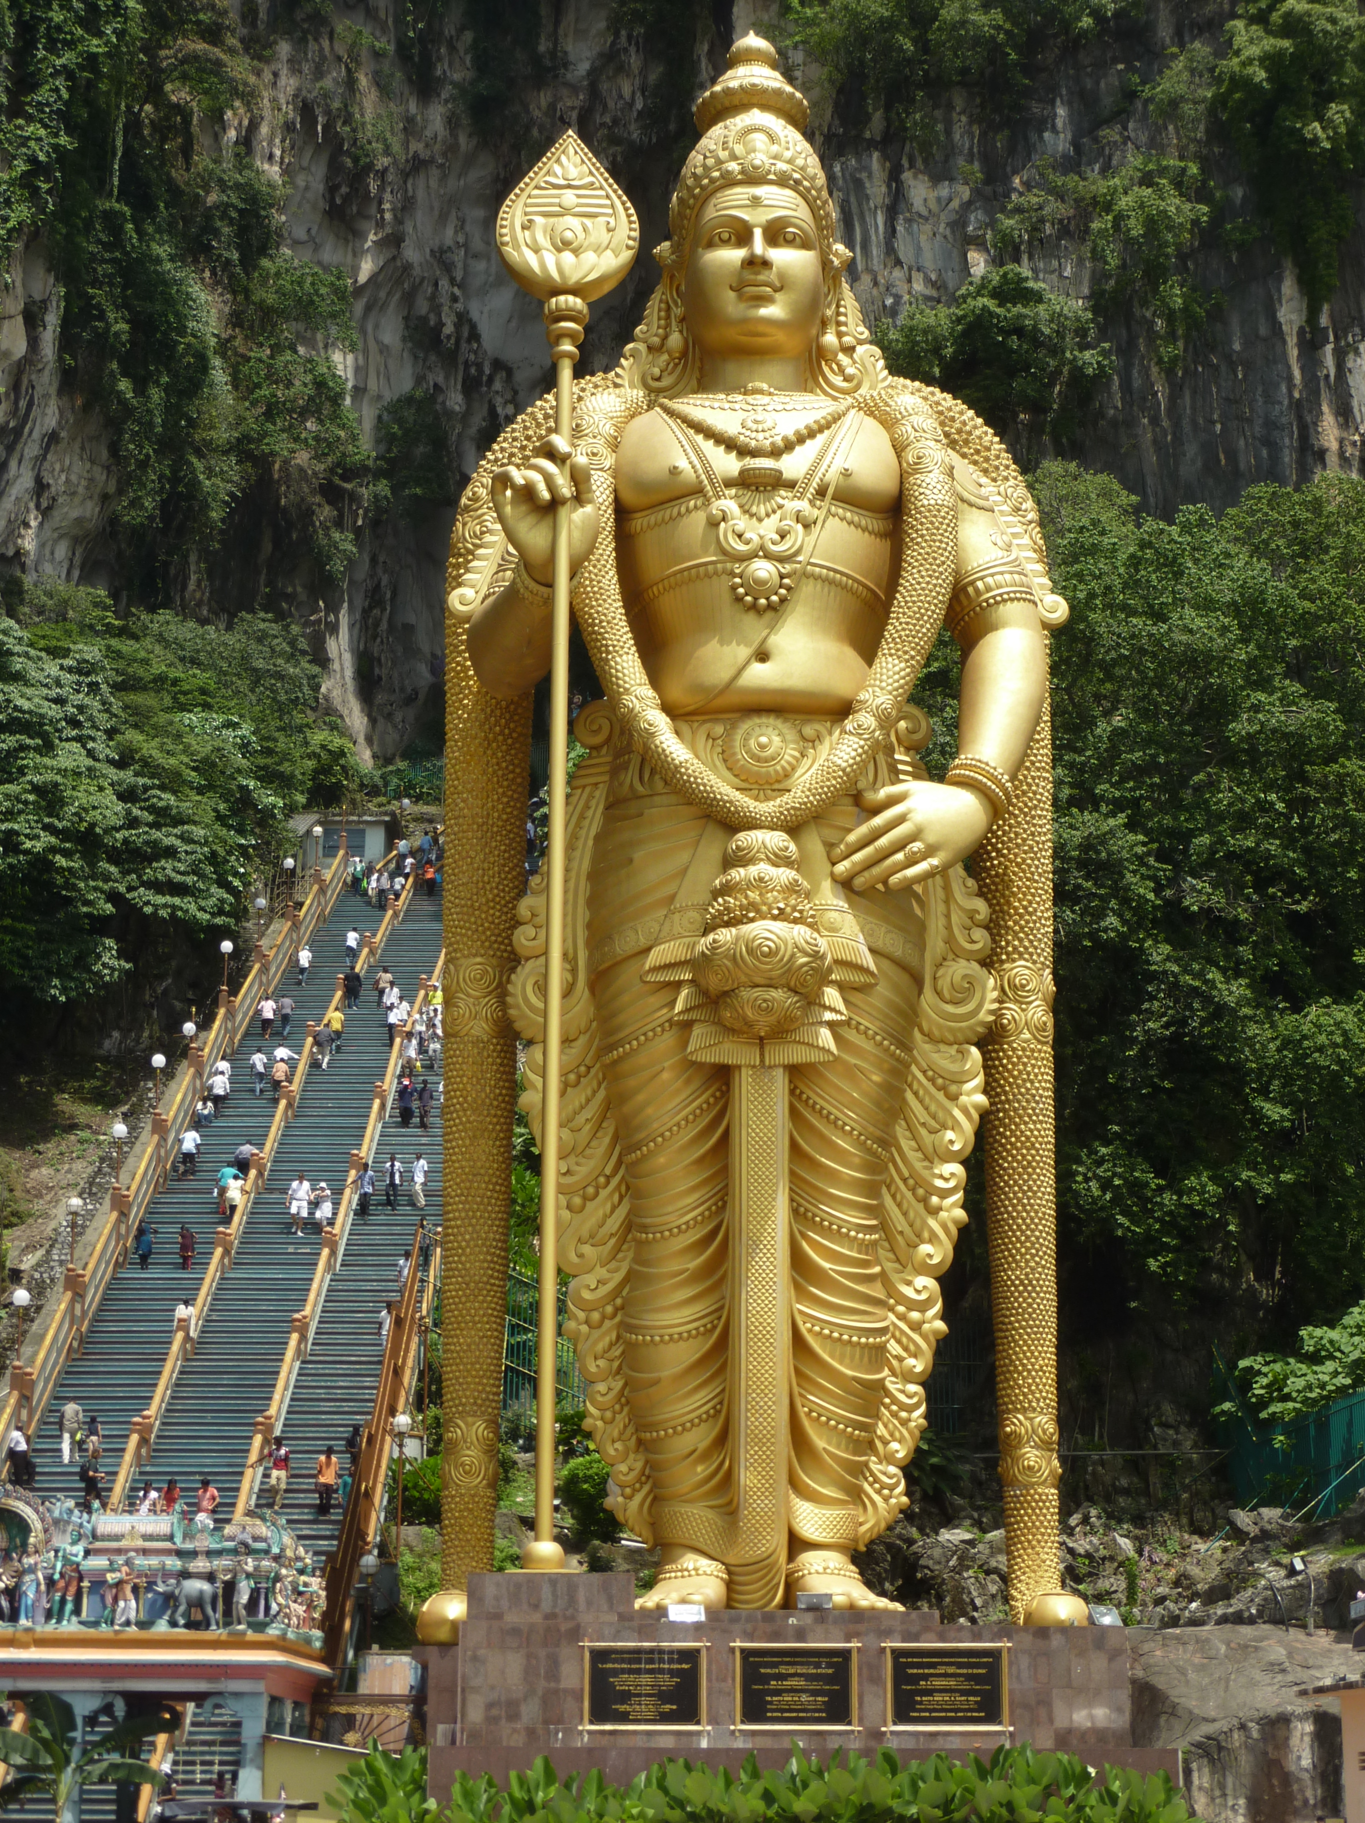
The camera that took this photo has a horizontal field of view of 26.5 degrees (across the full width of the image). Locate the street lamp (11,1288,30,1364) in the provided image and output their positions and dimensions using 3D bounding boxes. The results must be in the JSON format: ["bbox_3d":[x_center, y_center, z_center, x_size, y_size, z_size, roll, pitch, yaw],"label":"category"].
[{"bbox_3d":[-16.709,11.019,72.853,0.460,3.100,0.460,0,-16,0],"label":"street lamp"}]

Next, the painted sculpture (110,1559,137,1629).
[{"bbox_3d":[-9.914,12.124,51.367,0.480,1.210,0.420,12,-20,-35],"label":"painted sculpture"}]

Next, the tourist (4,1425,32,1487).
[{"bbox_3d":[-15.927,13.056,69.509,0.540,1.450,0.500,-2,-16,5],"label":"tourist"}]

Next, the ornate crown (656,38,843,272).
[{"bbox_3d":[1.670,-18.376,70.037,4.450,6.530,4.300,0,-16,0],"label":"ornate crown"}]

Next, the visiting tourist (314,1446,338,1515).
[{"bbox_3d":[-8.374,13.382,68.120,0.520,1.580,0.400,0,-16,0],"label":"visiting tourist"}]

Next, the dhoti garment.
[{"bbox_3d":[1.550,5.246,62.773,7.500,19.370,5.200,0,-16,0],"label":"dhoti garment"}]

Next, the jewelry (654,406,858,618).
[{"bbox_3d":[1.673,-9.176,65.558,4.400,5.780,1.800,0,-16,0],"label":"jewelry"}]

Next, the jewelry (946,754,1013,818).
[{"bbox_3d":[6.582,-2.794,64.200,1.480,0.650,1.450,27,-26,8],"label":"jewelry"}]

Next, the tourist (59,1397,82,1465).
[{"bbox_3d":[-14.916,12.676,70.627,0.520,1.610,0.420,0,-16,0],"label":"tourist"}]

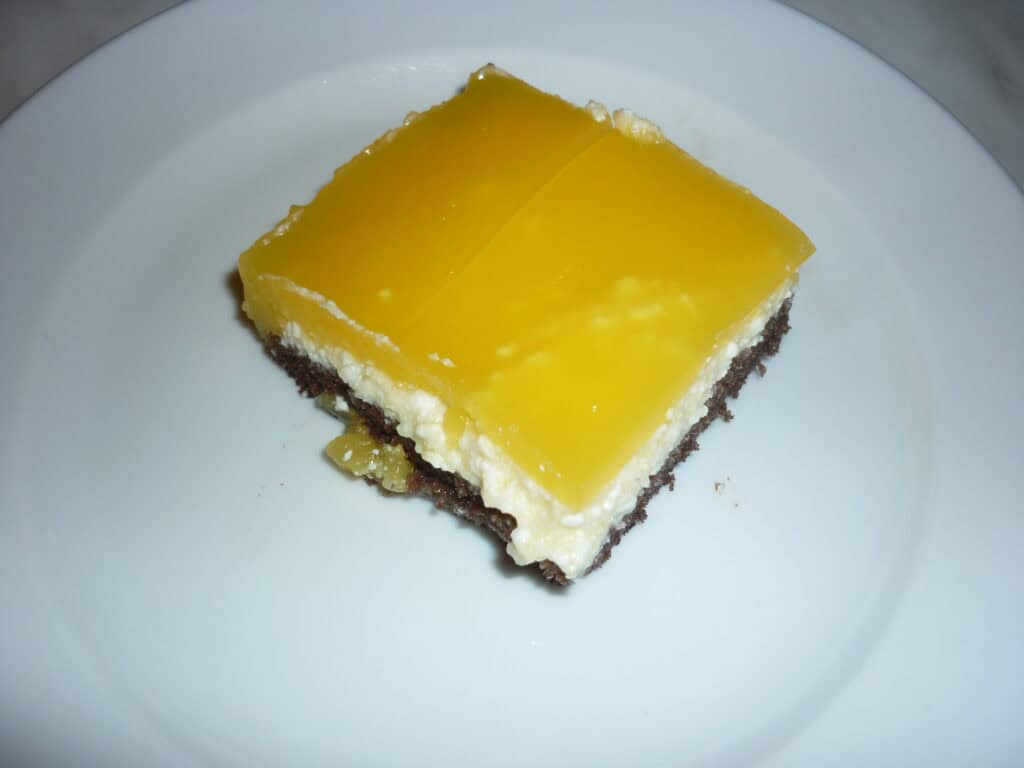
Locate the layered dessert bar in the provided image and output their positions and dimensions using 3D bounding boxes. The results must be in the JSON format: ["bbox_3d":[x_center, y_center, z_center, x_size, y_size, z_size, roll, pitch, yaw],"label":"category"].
[{"bbox_3d":[0.003,-0.018,0.205,0.088,0.027,0.078,35,64,22],"label":"layered dessert bar"}]

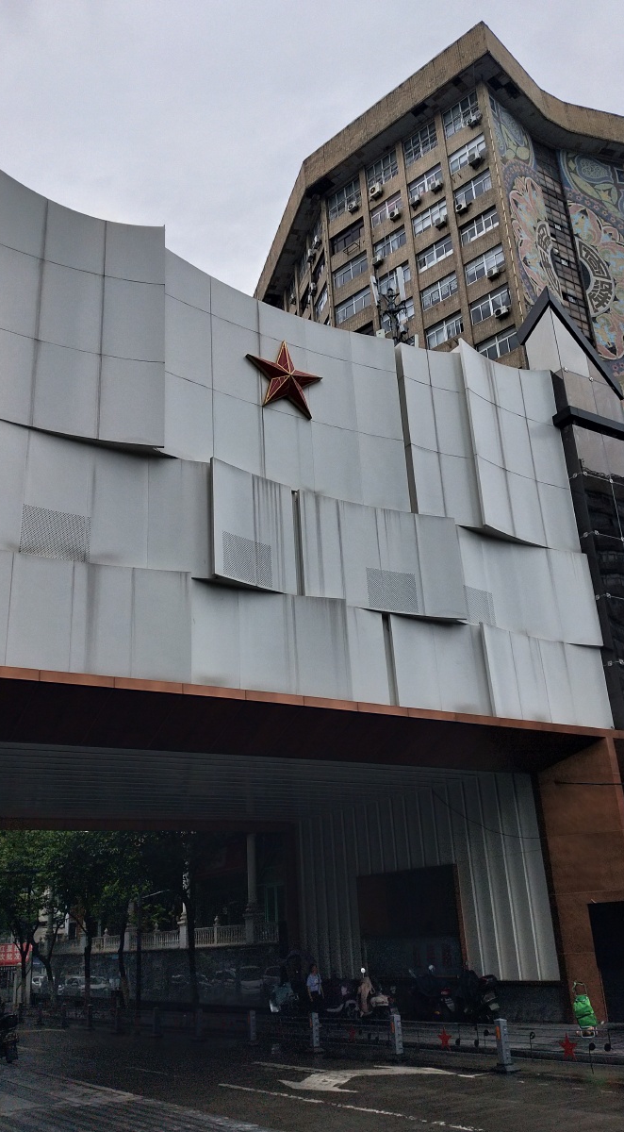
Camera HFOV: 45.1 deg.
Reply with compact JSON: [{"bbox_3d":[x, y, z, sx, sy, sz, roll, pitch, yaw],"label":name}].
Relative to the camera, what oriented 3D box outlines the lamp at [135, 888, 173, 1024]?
[{"bbox_3d":[-5.821,14.562,28.348,1.358,4.746,0.291,-3,-21,0],"label":"lamp"}]

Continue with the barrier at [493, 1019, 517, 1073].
[{"bbox_3d":[3.299,8.237,12.945,0.330,0.778,0.330,7,-23,-25],"label":"barrier"}]

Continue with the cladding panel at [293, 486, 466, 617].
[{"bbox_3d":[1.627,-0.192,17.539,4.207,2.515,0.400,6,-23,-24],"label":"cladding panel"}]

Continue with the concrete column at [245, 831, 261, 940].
[{"bbox_3d":[-2.618,13.788,32.895,0.601,4.936,0.601,-17,-25,31],"label":"concrete column"}]

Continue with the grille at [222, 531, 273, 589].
[{"bbox_3d":[-1.341,-0.119,15.746,1.233,0.949,0.050,13,-27,-37],"label":"grille"}]

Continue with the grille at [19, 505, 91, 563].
[{"bbox_3d":[-4.783,-0.596,14.107,1.266,1.044,0.050,8,-24,-28],"label":"grille"}]

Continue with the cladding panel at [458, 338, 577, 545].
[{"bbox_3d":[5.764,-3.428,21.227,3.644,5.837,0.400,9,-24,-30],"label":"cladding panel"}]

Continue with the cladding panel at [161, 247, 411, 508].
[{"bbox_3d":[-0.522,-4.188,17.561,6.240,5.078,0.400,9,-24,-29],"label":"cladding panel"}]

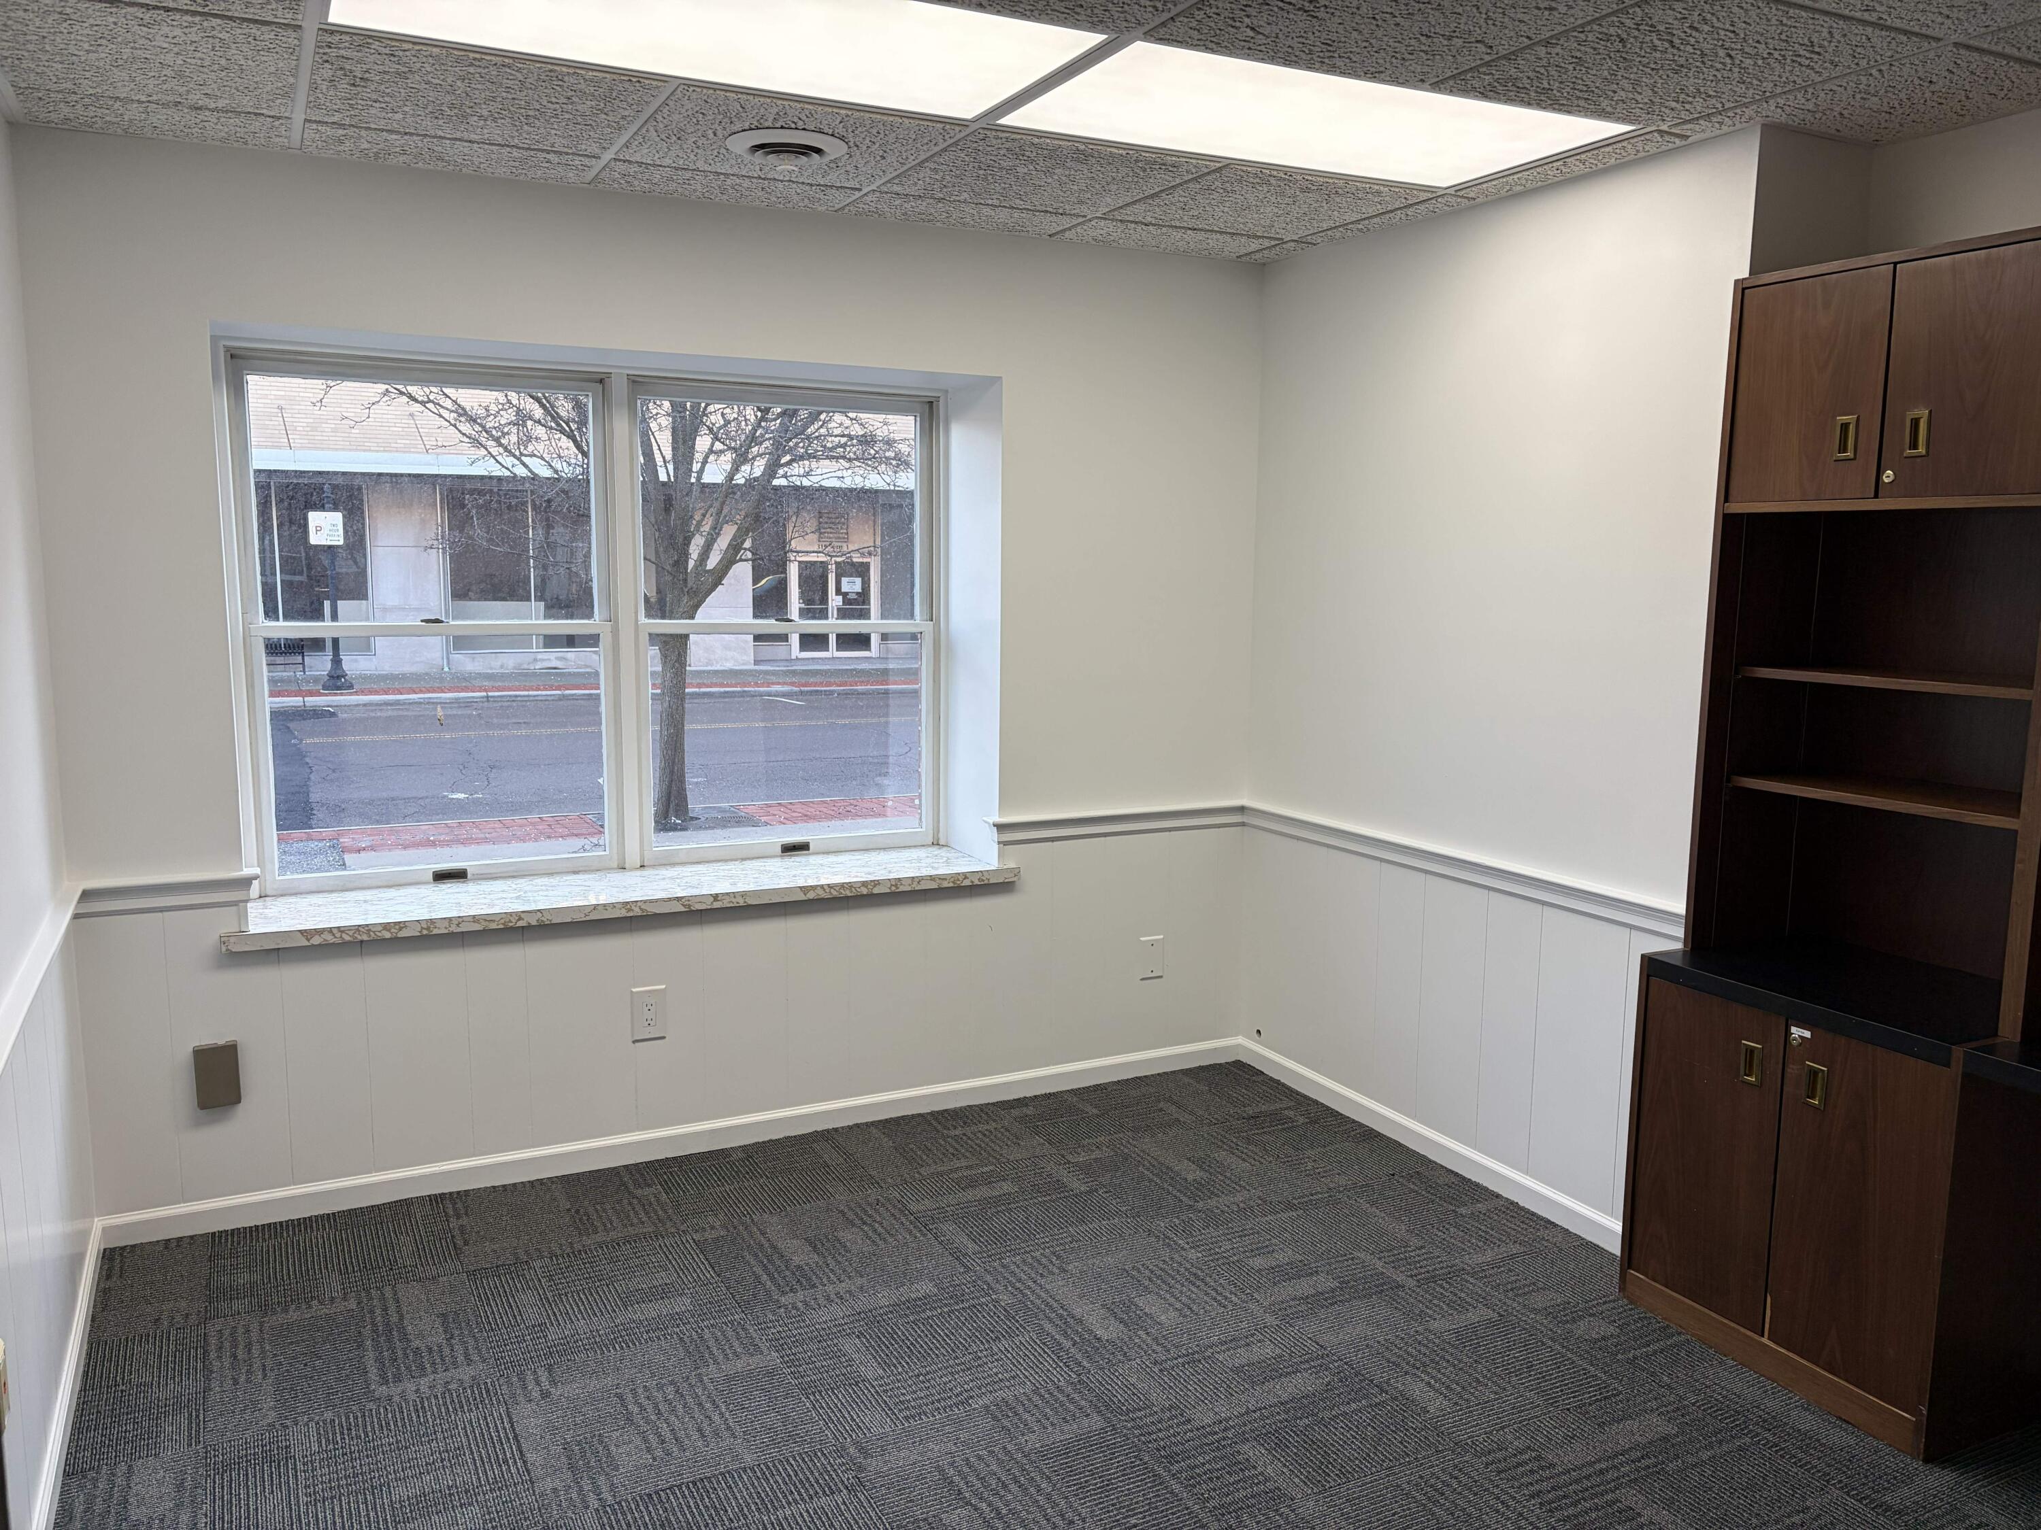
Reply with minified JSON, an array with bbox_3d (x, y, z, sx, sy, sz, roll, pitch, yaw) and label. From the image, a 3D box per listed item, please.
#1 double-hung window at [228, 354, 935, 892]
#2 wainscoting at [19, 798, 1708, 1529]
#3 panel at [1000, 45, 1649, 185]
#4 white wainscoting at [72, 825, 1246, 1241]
[{"bbox_3d":[-1.080,-0.372,4.175,1.860,1.340,0.100,-3,9,-26],"label":"double-hung window"},{"bbox_3d":[-0.316,0.707,3.354,3.085,0.816,1.640,-3,9,-26],"label":"wainscoting"},{"bbox_3d":[0.599,-1.300,3.064,1.180,0.050,0.580,-3,9,-26],"label":"panel"},{"bbox_3d":[-0.675,0.629,4.076,3.084,0.772,0.050,-3,9,-26],"label":"white wainscoting"}]

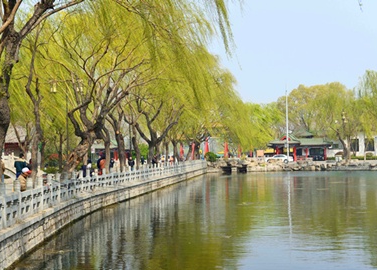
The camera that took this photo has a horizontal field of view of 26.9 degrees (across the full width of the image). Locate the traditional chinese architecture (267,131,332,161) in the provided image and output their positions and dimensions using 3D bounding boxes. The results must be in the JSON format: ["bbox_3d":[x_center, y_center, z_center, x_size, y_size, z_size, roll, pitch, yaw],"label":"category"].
[{"bbox_3d":[19.454,1.893,138.000,11.300,5.500,8.000,-1,-1,6],"label":"traditional chinese architecture"}]

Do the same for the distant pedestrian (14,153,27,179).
[{"bbox_3d":[-7.014,1.626,32.978,0.520,1.720,0.360,-2,-2,24],"label":"distant pedestrian"}]

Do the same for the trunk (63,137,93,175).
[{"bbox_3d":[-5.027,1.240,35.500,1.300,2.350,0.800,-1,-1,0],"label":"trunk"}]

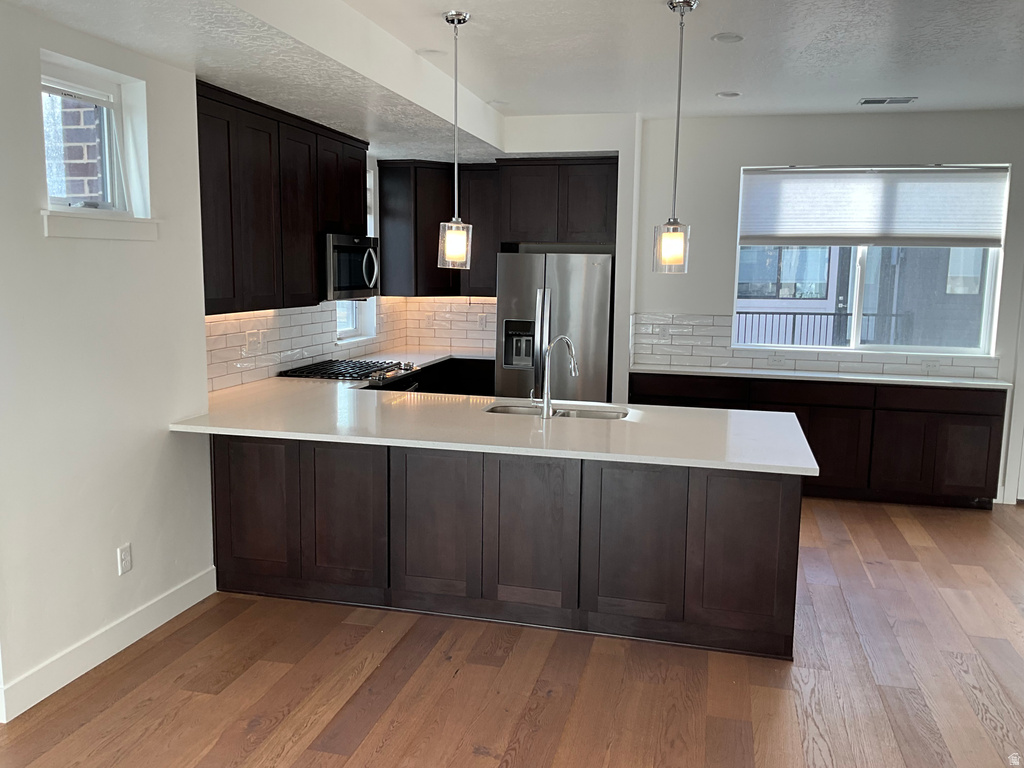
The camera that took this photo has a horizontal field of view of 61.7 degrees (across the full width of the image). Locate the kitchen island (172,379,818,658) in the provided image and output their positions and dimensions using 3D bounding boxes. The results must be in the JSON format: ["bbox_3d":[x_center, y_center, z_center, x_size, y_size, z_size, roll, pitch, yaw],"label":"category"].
[{"bbox_3d":[-0.057,0.619,4.242,2.815,0.914,1.278,3,8,14],"label":"kitchen island"}]

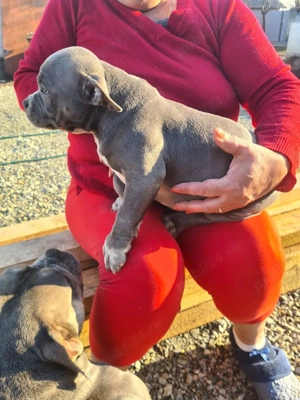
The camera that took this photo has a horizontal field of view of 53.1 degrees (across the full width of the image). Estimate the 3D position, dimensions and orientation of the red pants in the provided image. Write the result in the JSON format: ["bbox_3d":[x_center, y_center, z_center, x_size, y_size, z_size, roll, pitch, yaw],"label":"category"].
[{"bbox_3d":[0.019,0.086,0.773,0.430,0.360,0.490,-10,31,-17],"label":"red pants"}]

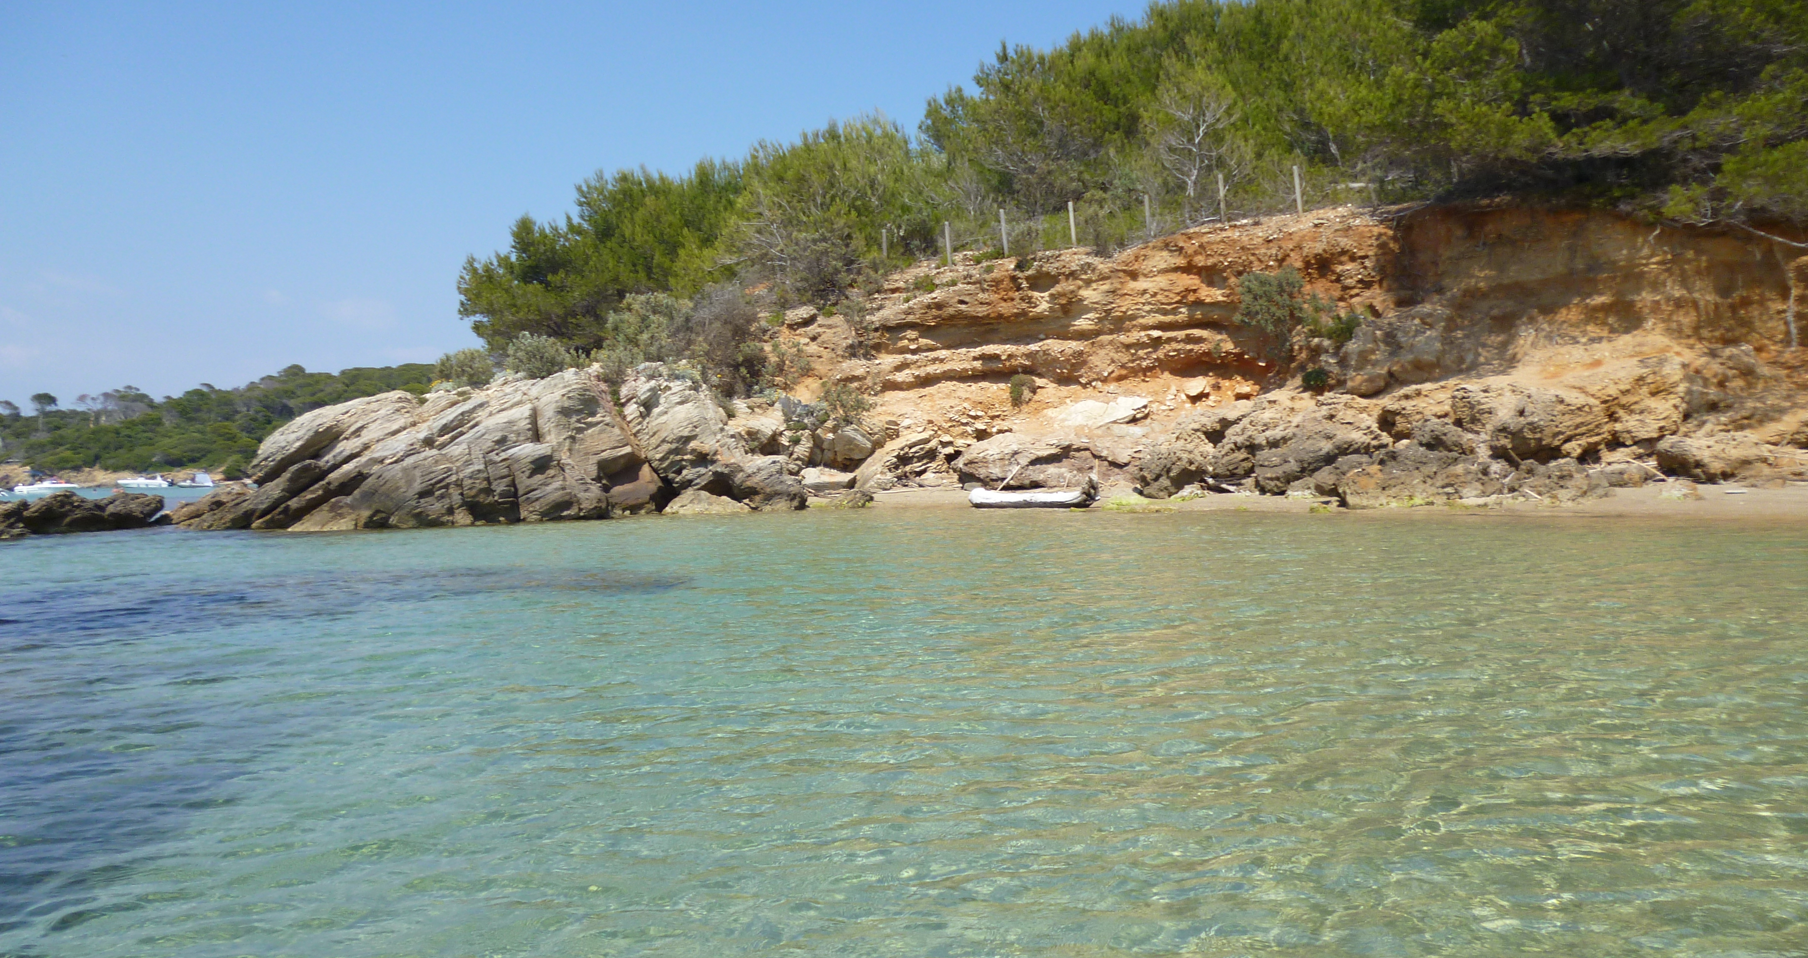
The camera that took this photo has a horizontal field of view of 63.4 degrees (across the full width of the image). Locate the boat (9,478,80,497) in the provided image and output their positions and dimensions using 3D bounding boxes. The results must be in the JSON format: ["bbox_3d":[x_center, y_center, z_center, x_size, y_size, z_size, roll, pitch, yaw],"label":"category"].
[{"bbox_3d":[-86.400,0.850,147.000,2.200,1.500,6.000,-1,1,30],"label":"boat"}]

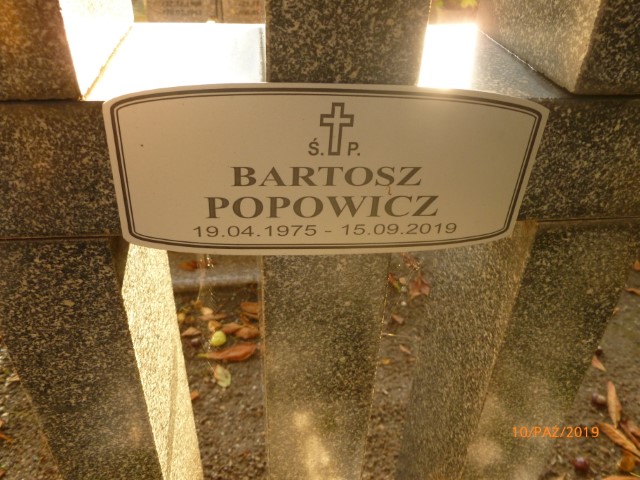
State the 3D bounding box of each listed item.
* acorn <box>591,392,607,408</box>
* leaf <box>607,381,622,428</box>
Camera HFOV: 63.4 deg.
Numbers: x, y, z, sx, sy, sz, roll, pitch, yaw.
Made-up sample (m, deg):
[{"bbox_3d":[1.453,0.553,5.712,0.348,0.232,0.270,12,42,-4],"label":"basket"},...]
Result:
[{"bbox_3d":[0.549,0.316,1.021,0.028,0.025,0.026,2,32,0],"label":"acorn"},{"bbox_3d":[0.652,0.362,1.146,0.032,0.015,0.128,12,34,16],"label":"leaf"}]

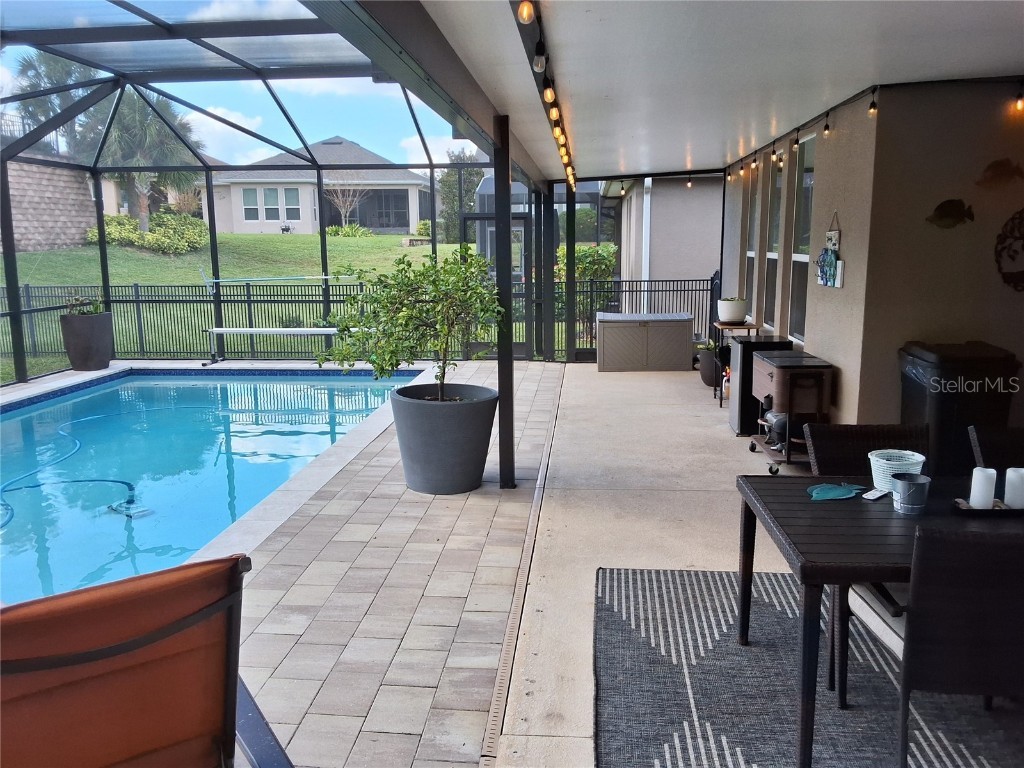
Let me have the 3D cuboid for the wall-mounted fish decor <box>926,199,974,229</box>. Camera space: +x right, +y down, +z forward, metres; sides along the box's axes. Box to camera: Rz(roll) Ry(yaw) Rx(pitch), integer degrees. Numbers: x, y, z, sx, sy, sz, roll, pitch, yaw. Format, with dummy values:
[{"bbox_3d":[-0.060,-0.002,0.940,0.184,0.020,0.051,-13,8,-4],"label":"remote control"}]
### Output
[{"bbox_3d":[2.777,-1.075,5.247,0.292,0.183,0.040,0,10,5],"label":"wall-mounted fish decor"}]

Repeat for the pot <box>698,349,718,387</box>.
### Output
[{"bbox_3d":[2.338,-0.191,9.563,0.320,0.418,0.320,0,10,5],"label":"pot"}]

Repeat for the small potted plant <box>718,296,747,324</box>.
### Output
[{"bbox_3d":[2.242,-0.749,8.412,0.294,0.269,0.294,0,10,5],"label":"small potted plant"}]

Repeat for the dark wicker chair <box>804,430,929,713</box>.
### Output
[{"bbox_3d":[1.498,0.674,3.313,0.550,0.910,0.630,0,10,5],"label":"dark wicker chair"}]

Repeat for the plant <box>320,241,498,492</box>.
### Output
[{"bbox_3d":[-0.702,-0.115,5.751,1.283,1.651,1.050,0,10,5],"label":"plant"}]

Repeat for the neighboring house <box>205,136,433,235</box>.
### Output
[{"bbox_3d":[-9.645,-11.678,48.771,11.437,5.603,14.000,0,10,5],"label":"neighboring house"}]

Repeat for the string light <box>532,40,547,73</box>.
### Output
[{"bbox_3d":[0.099,-1.181,2.989,0.046,0.115,0.046,0,10,5],"label":"string light"}]

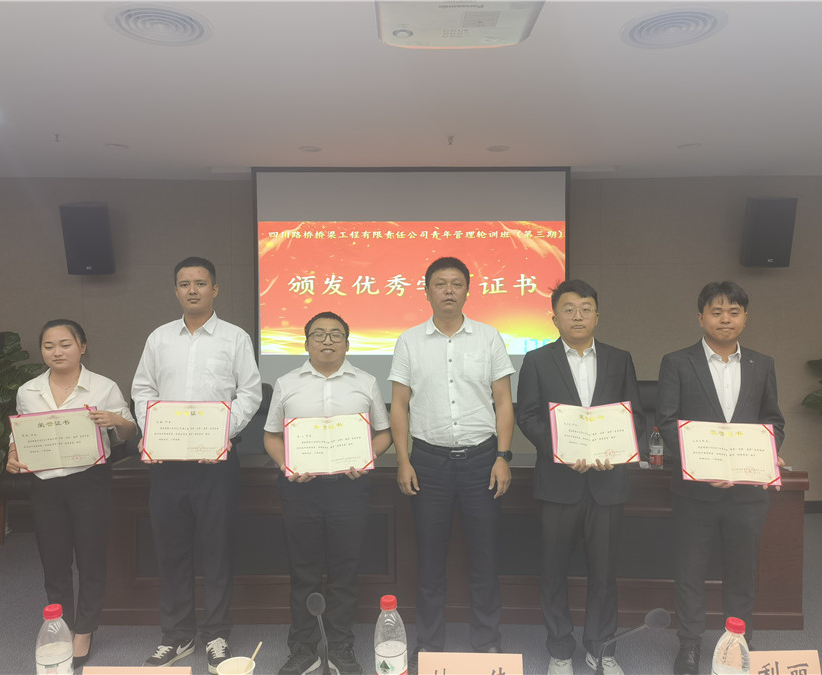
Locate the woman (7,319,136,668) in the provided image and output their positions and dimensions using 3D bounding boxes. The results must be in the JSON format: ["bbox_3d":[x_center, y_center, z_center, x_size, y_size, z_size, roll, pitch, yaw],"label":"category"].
[{"bbox_3d":[-1.470,0.665,3.075,0.500,1.530,0.380,-1,3,-5],"label":"woman"}]

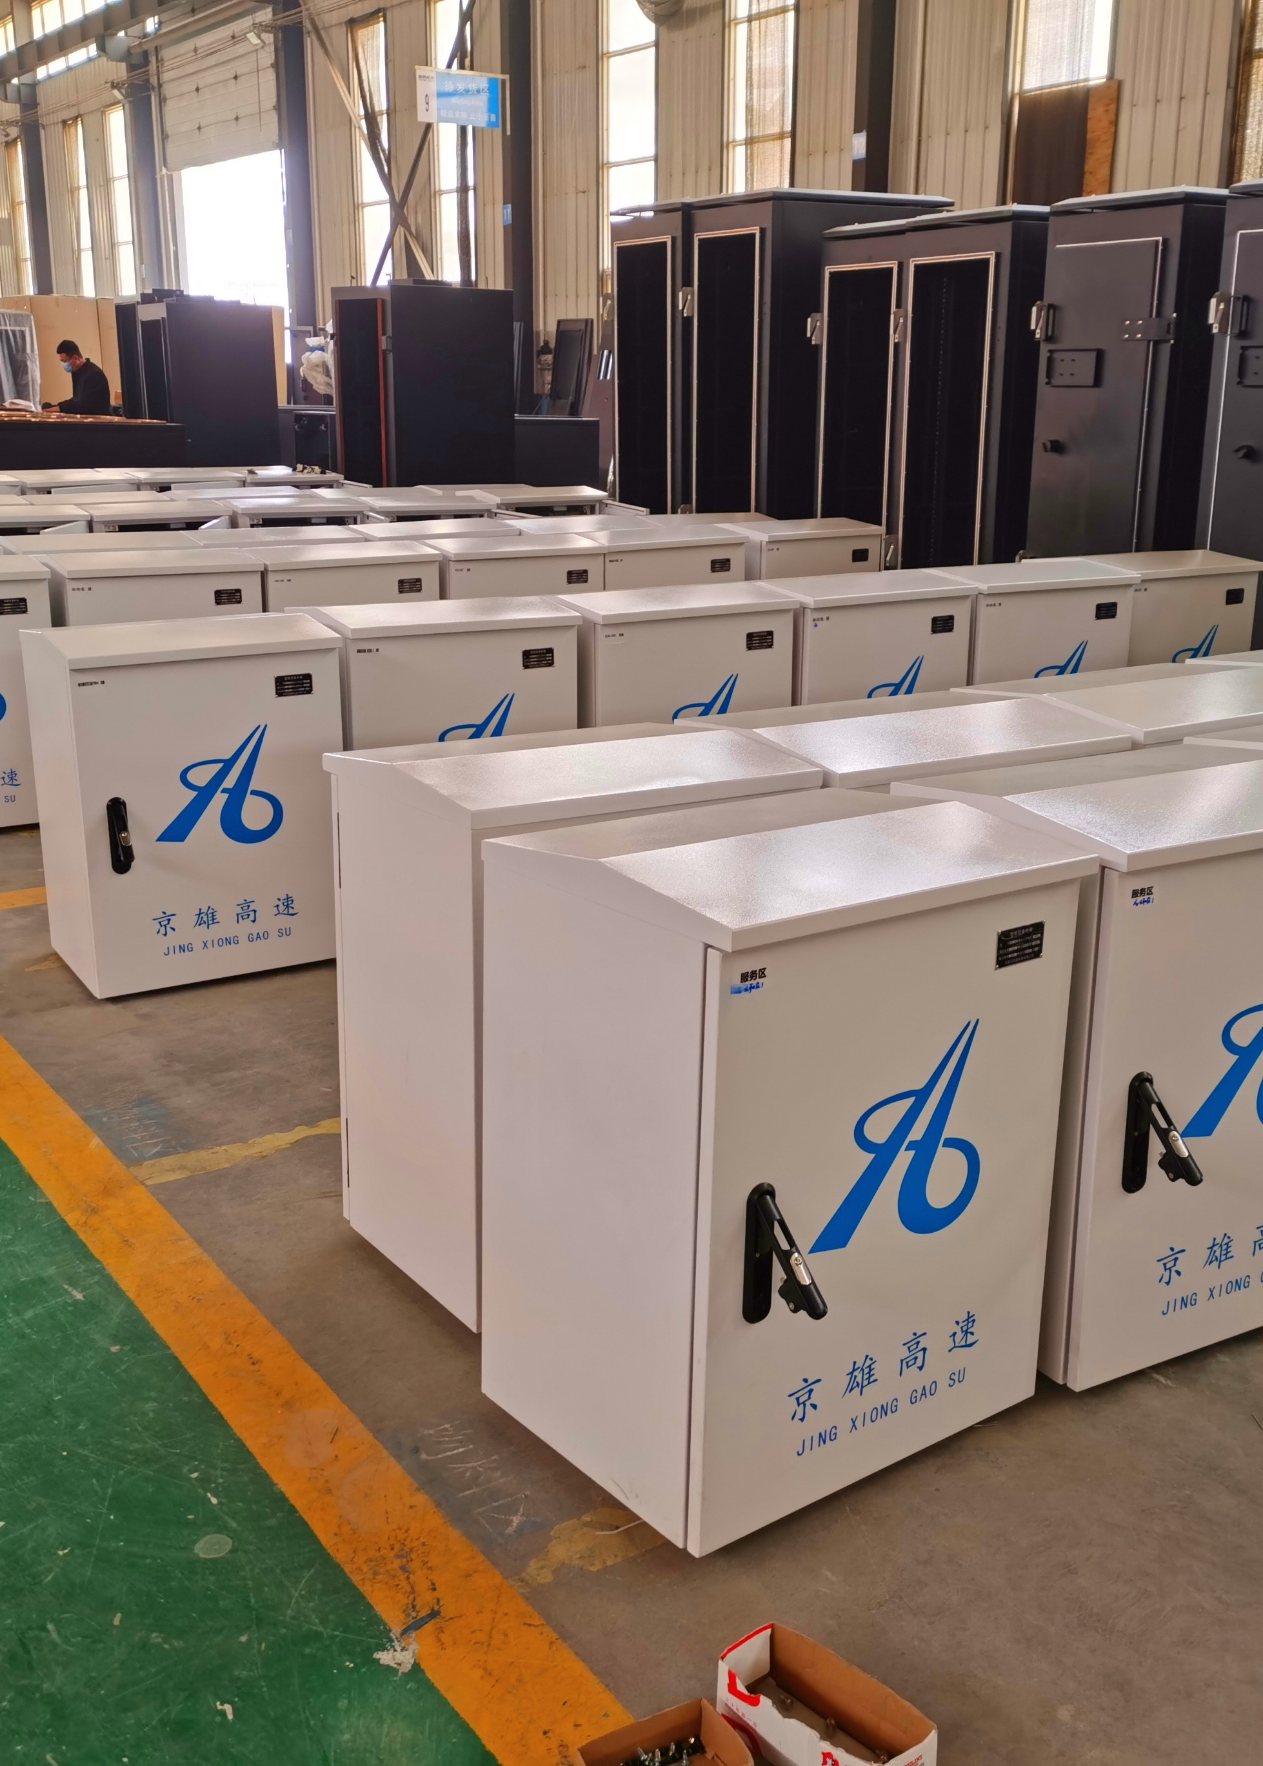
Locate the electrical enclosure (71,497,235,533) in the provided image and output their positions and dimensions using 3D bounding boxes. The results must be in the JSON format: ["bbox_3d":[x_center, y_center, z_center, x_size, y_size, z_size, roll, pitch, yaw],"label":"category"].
[{"bbox_3d":[-2.088,-1.235,7.999,0.620,0.820,0.498,-10,18,-32],"label":"electrical enclosure"}]

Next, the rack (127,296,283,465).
[{"bbox_3d":[-3.794,-4.184,16.596,0.980,1.960,0.810,-9,18,-31],"label":"rack"}]

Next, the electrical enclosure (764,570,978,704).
[{"bbox_3d":[0.633,-0.515,5.508,0.620,0.820,0.498,-9,18,-32],"label":"electrical enclosure"}]

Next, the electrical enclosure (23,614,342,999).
[{"bbox_3d":[-1.032,-0.211,4.280,0.604,0.784,0.465,-8,18,-29],"label":"electrical enclosure"}]

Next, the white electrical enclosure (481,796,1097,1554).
[{"bbox_3d":[0.198,0.327,2.469,0.621,0.819,0.506,-10,18,-36],"label":"white electrical enclosure"}]

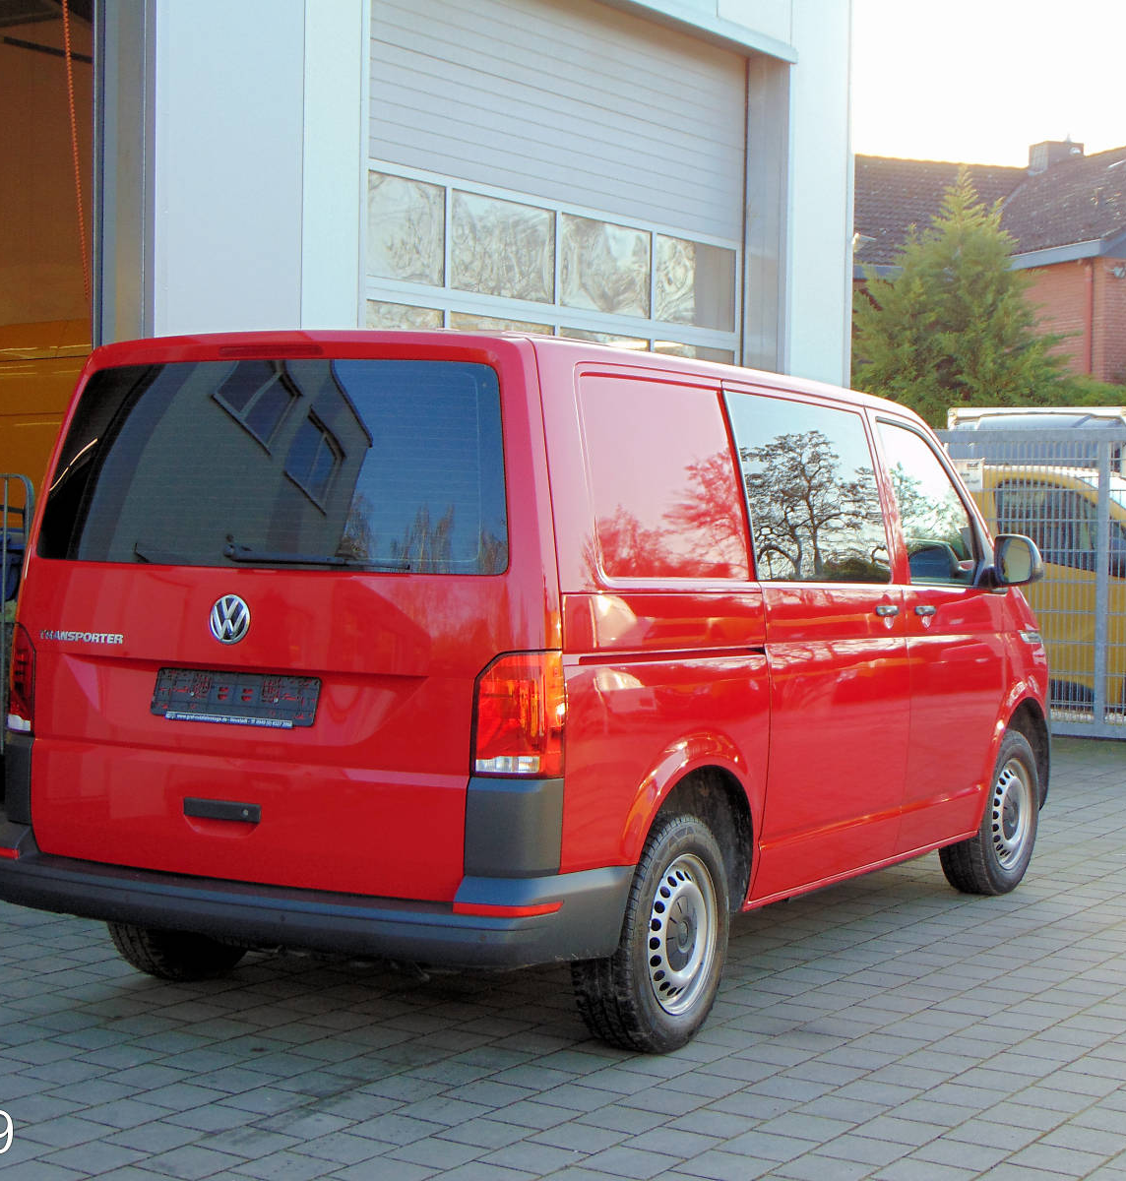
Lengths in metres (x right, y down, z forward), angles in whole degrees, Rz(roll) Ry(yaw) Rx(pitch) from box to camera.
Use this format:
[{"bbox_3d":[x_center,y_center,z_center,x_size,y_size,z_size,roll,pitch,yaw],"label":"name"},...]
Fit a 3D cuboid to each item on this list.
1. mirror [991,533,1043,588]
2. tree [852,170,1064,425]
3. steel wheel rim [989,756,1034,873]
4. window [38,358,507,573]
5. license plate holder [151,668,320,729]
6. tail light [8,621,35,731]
[{"bbox_3d":[1.708,-0.112,8.525,0.190,0.210,0.130,2,3,29],"label":"mirror"},{"bbox_3d":[5.058,-2.447,29.000,3.100,5.800,3.100,2,3,29],"label":"tree"},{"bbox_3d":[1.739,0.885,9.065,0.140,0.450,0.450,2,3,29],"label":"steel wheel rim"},{"bbox_3d":[-0.811,-0.339,6.098,1.550,0.560,0.100,2,-7,29],"label":"window"},{"bbox_3d":[-0.873,0.281,6.030,0.530,0.125,0.025,2,-7,29],"label":"license plate holder"},{"bbox_3d":[-1.559,0.252,6.502,0.220,0.325,0.140,2,3,29],"label":"tail light"}]

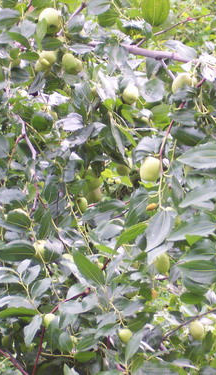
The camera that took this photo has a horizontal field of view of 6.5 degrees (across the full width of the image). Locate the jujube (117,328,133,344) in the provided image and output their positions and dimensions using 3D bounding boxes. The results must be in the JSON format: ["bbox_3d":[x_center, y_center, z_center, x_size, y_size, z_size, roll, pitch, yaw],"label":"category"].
[{"bbox_3d":[0.020,0.184,2.350,0.018,0.020,0.018,0,10,0],"label":"jujube"}]

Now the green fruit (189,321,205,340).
[{"bbox_3d":[0.105,0.170,2.270,0.017,0.023,0.017,0,0,0],"label":"green fruit"}]

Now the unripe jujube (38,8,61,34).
[{"bbox_3d":[-0.068,-0.192,2.200,0.025,0.029,0.025,0,6,0],"label":"unripe jujube"}]

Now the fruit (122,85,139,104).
[{"bbox_3d":[0.027,-0.112,2.300,0.019,0.024,0.019,0,6,0],"label":"fruit"}]

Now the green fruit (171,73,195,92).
[{"bbox_3d":[0.090,-0.126,2.300,0.024,0.029,0.024,37,9,0],"label":"green fruit"}]

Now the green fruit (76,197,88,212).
[{"bbox_3d":[-0.032,0.022,2.400,0.014,0.020,0.014,0,6,0],"label":"green fruit"}]

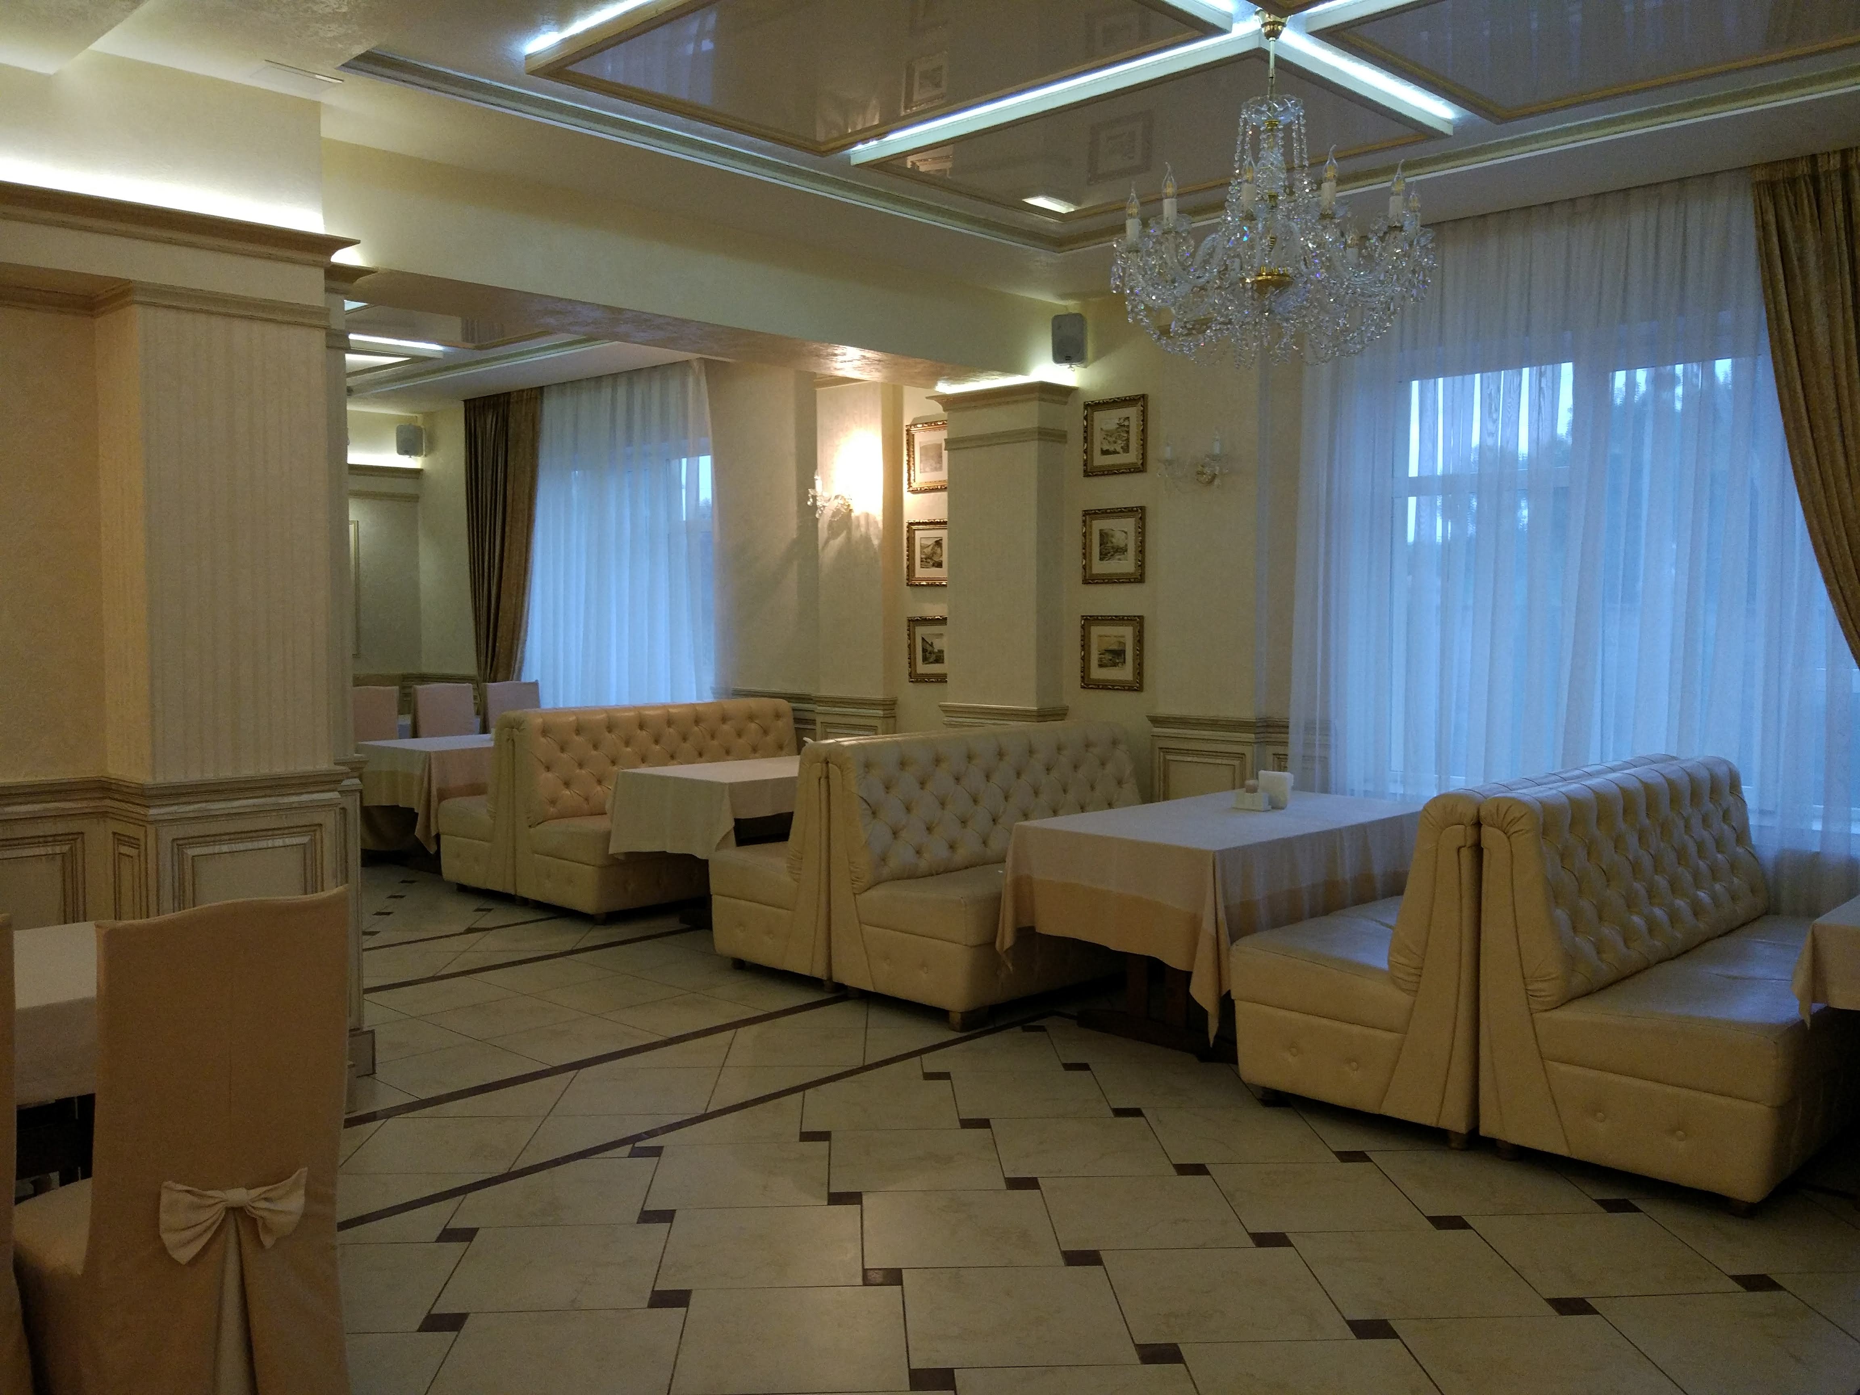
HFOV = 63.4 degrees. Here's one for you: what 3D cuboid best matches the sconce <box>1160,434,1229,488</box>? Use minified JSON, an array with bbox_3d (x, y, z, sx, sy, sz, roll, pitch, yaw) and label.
[{"bbox_3d":[1.157,-1.027,6.558,0.320,0.247,0.179,3,4,43],"label":"sconce"}]

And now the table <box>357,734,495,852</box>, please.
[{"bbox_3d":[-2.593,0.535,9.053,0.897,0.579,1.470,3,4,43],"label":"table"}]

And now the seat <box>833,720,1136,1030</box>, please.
[{"bbox_3d":[0.472,0.644,6.142,0.713,1.004,1.698,3,4,44],"label":"seat"}]

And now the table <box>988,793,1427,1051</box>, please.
[{"bbox_3d":[1.104,0.799,5.569,0.882,0.742,1.492,3,4,43],"label":"table"}]

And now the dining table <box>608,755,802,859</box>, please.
[{"bbox_3d":[-0.618,0.707,7.462,0.805,0.742,1.591,3,4,44],"label":"dining table"}]

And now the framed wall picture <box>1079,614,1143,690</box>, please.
[{"bbox_3d":[0.864,-0.213,7.214,0.370,0.359,0.032,3,4,43],"label":"framed wall picture"}]

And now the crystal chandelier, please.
[{"bbox_3d":[0.892,-1.337,3.934,0.857,0.875,0.857,3,4,43],"label":"crystal chandelier"}]

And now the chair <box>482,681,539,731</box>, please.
[{"bbox_3d":[-2.647,0.424,9.868,0.485,1.035,0.412,3,4,43],"label":"chair"}]

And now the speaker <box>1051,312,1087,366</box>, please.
[{"bbox_3d":[0.658,-1.684,7.057,0.157,0.238,0.155,1,3,25],"label":"speaker"}]

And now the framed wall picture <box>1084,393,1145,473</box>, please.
[{"bbox_3d":[0.882,-1.231,7.108,0.367,0.360,0.044,3,4,43],"label":"framed wall picture"}]

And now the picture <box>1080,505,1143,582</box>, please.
[{"bbox_3d":[0.868,-0.723,7.182,0.369,0.355,0.032,3,4,43],"label":"picture"}]

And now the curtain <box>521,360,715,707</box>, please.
[{"bbox_3d":[-2.056,-0.570,9.771,2.147,2.978,0.136,3,4,43],"label":"curtain"}]

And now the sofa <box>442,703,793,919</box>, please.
[{"bbox_3d":[-1.495,0.527,8.276,1.499,1.000,1.764,3,4,43],"label":"sofa"}]

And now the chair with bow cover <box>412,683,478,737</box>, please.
[{"bbox_3d":[-2.980,0.445,9.517,0.485,1.032,0.412,3,4,43],"label":"chair with bow cover"}]

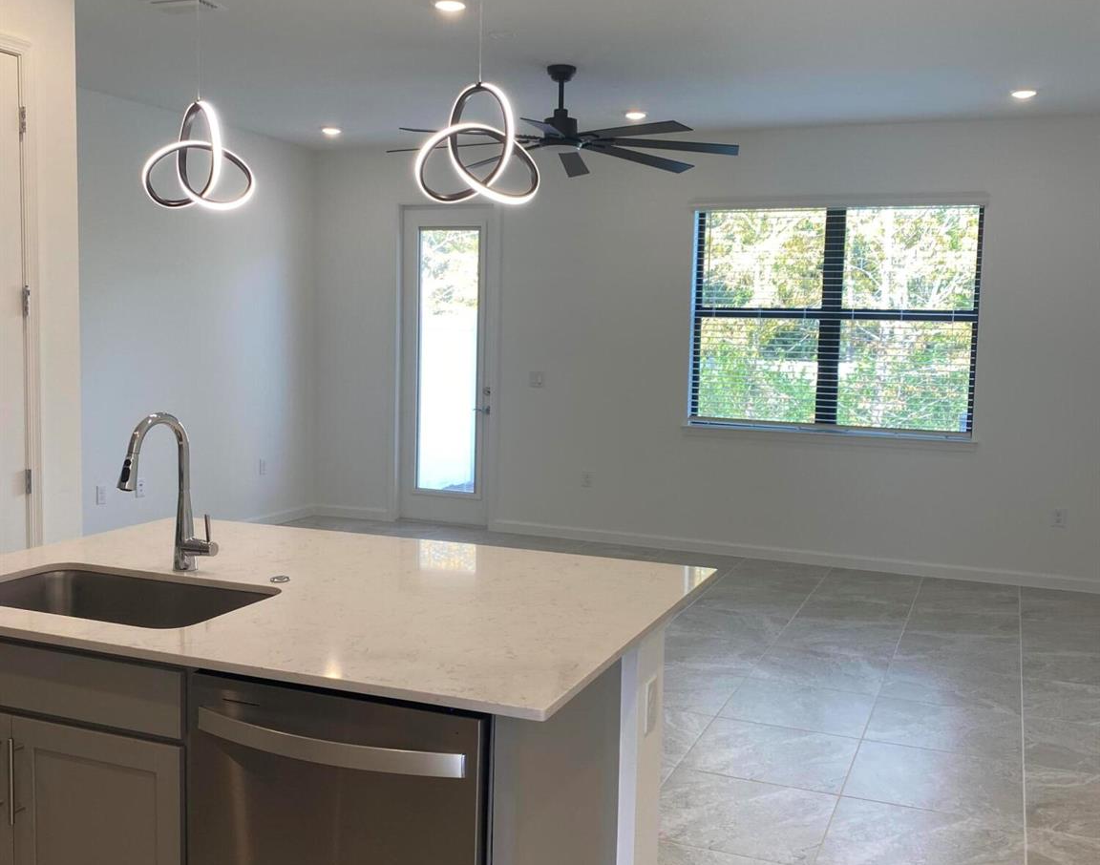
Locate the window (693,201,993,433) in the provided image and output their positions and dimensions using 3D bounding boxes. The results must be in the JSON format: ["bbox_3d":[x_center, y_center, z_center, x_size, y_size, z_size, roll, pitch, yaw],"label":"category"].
[{"bbox_3d":[1.857,-0.743,7.313,1.856,1.483,0.100,3,6,22],"label":"window"}]

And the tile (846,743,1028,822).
[{"bbox_3d":[1.351,1.222,3.867,0.561,0.012,0.561,3,5,22],"label":"tile"}]

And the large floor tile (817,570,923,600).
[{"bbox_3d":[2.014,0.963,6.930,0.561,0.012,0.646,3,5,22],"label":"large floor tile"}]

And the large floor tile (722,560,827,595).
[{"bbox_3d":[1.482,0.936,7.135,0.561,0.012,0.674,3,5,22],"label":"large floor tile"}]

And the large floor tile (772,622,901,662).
[{"bbox_3d":[1.465,1.052,5.593,0.560,0.010,0.560,3,6,22],"label":"large floor tile"}]

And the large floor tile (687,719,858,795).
[{"bbox_3d":[0.816,1.177,4.036,0.560,0.010,0.560,3,6,22],"label":"large floor tile"}]

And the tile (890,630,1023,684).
[{"bbox_3d":[1.986,1.083,5.379,0.560,0.010,0.560,3,6,22],"label":"tile"}]

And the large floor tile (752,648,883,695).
[{"bbox_3d":[1.249,1.094,5.074,0.560,0.010,0.560,3,6,22],"label":"large floor tile"}]

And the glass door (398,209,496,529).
[{"bbox_3d":[-0.801,-0.497,8.460,0.801,2.400,0.050,3,6,22],"label":"glass door"}]

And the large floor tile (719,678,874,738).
[{"bbox_3d":[1.044,1.151,4.609,0.561,0.012,0.561,3,5,22],"label":"large floor tile"}]

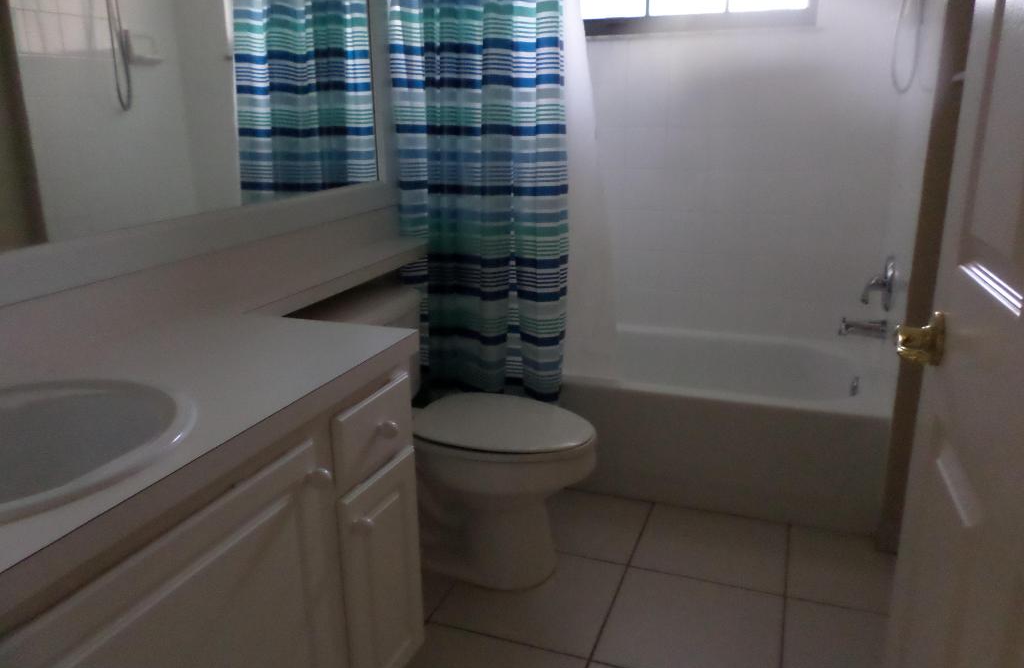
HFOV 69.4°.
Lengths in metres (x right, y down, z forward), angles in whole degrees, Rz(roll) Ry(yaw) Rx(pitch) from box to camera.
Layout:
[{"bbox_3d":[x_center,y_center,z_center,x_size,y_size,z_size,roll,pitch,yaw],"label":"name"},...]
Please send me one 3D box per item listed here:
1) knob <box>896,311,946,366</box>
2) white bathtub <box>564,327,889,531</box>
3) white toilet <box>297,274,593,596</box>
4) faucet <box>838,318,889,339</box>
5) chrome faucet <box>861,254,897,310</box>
[{"bbox_3d":[0.499,0.004,0.914,0.055,0.064,0.064,4,17,18],"label":"knob"},{"bbox_3d":[0.471,0.252,2.692,1.520,0.376,0.730,5,18,21],"label":"white bathtub"},{"bbox_3d":[-0.150,0.279,2.040,0.760,0.720,0.450,5,18,21],"label":"white toilet"},{"bbox_3d":[1.104,-0.017,2.334,0.134,0.060,0.055,5,18,21],"label":"faucet"},{"bbox_3d":[1.132,-0.154,2.297,0.080,0.160,0.150,5,18,21],"label":"chrome faucet"}]

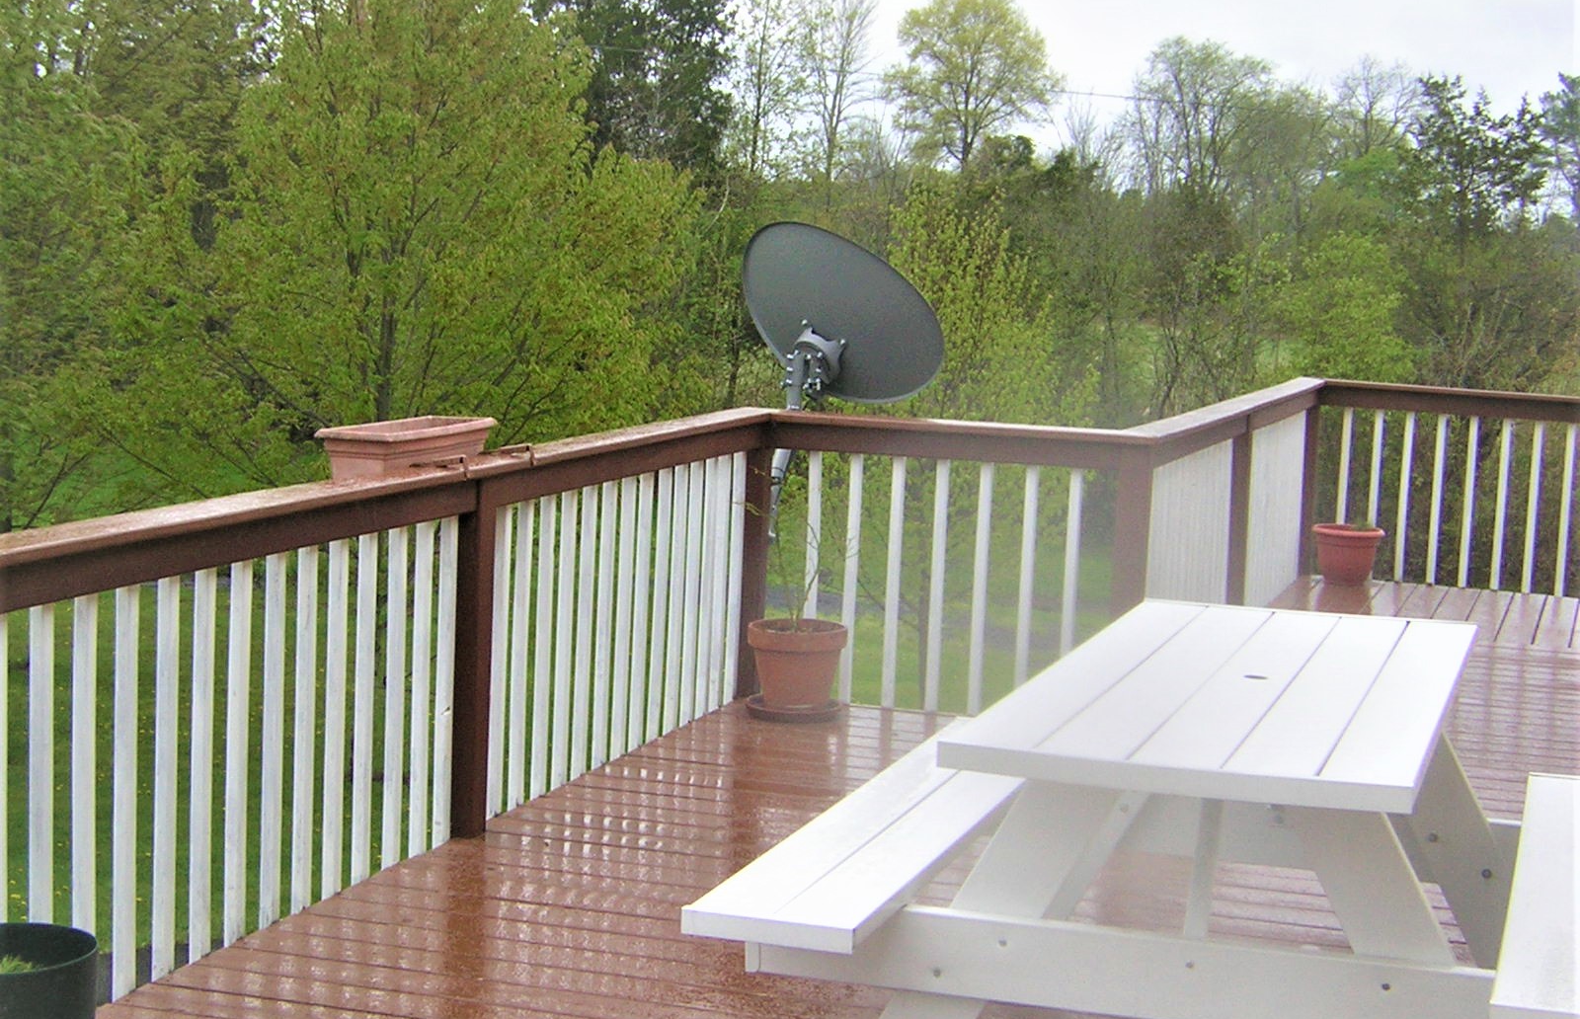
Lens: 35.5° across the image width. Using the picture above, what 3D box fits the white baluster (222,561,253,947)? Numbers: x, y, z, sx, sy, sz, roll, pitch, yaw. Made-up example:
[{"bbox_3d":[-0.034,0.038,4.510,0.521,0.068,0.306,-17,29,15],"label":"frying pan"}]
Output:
[{"bbox_3d":[-1.161,0.504,5.188,0.034,0.860,0.034,4,7,18],"label":"white baluster"}]

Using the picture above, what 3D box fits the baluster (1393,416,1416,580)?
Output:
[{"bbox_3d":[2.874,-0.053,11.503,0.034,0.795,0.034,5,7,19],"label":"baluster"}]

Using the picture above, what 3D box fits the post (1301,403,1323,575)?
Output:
[{"bbox_3d":[2.442,-0.122,11.701,0.089,0.893,0.089,4,7,18],"label":"post"}]

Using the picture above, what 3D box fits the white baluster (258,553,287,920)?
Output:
[{"bbox_3d":[-1.135,0.505,5.410,0.035,0.823,0.035,5,8,19],"label":"white baluster"}]

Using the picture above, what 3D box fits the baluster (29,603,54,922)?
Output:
[{"bbox_3d":[-1.381,0.568,4.540,0.034,0.860,0.034,4,7,18],"label":"baluster"}]

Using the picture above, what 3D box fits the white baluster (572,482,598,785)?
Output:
[{"bbox_3d":[-0.578,0.338,6.946,0.035,0.823,0.035,5,7,19],"label":"white baluster"}]

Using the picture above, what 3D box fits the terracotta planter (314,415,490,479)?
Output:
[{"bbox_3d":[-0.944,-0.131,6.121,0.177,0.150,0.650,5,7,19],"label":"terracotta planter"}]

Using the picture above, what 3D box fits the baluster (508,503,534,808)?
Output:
[{"bbox_3d":[-0.716,0.381,6.554,0.035,0.823,0.035,5,7,19],"label":"baluster"}]

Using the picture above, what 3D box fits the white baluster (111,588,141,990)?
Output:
[{"bbox_3d":[-1.293,0.543,4.798,0.034,0.860,0.034,4,7,18],"label":"white baluster"}]

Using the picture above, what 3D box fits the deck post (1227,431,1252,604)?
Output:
[{"bbox_3d":[1.752,0.075,9.717,0.089,0.893,0.089,4,7,18],"label":"deck post"}]

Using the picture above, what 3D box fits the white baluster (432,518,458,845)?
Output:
[{"bbox_3d":[-0.862,0.423,6.161,0.035,0.823,0.035,5,8,19],"label":"white baluster"}]

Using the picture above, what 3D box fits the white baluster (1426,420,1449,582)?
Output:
[{"bbox_3d":[3.030,-0.044,11.538,0.034,0.860,0.034,4,7,18],"label":"white baluster"}]

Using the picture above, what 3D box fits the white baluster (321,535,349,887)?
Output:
[{"bbox_3d":[-1.044,0.477,5.663,0.035,0.823,0.035,5,8,19],"label":"white baluster"}]

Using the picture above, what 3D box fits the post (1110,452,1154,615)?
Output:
[{"bbox_3d":[1.079,0.257,7.767,0.089,0.915,0.089,4,7,18],"label":"post"}]

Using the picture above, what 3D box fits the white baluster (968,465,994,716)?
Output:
[{"bbox_3d":[0.613,0.260,7.893,0.034,0.815,0.034,5,7,19],"label":"white baluster"}]

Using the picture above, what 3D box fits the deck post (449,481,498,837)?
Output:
[{"bbox_3d":[-0.799,0.362,6.164,0.089,0.915,0.089,4,7,18],"label":"deck post"}]

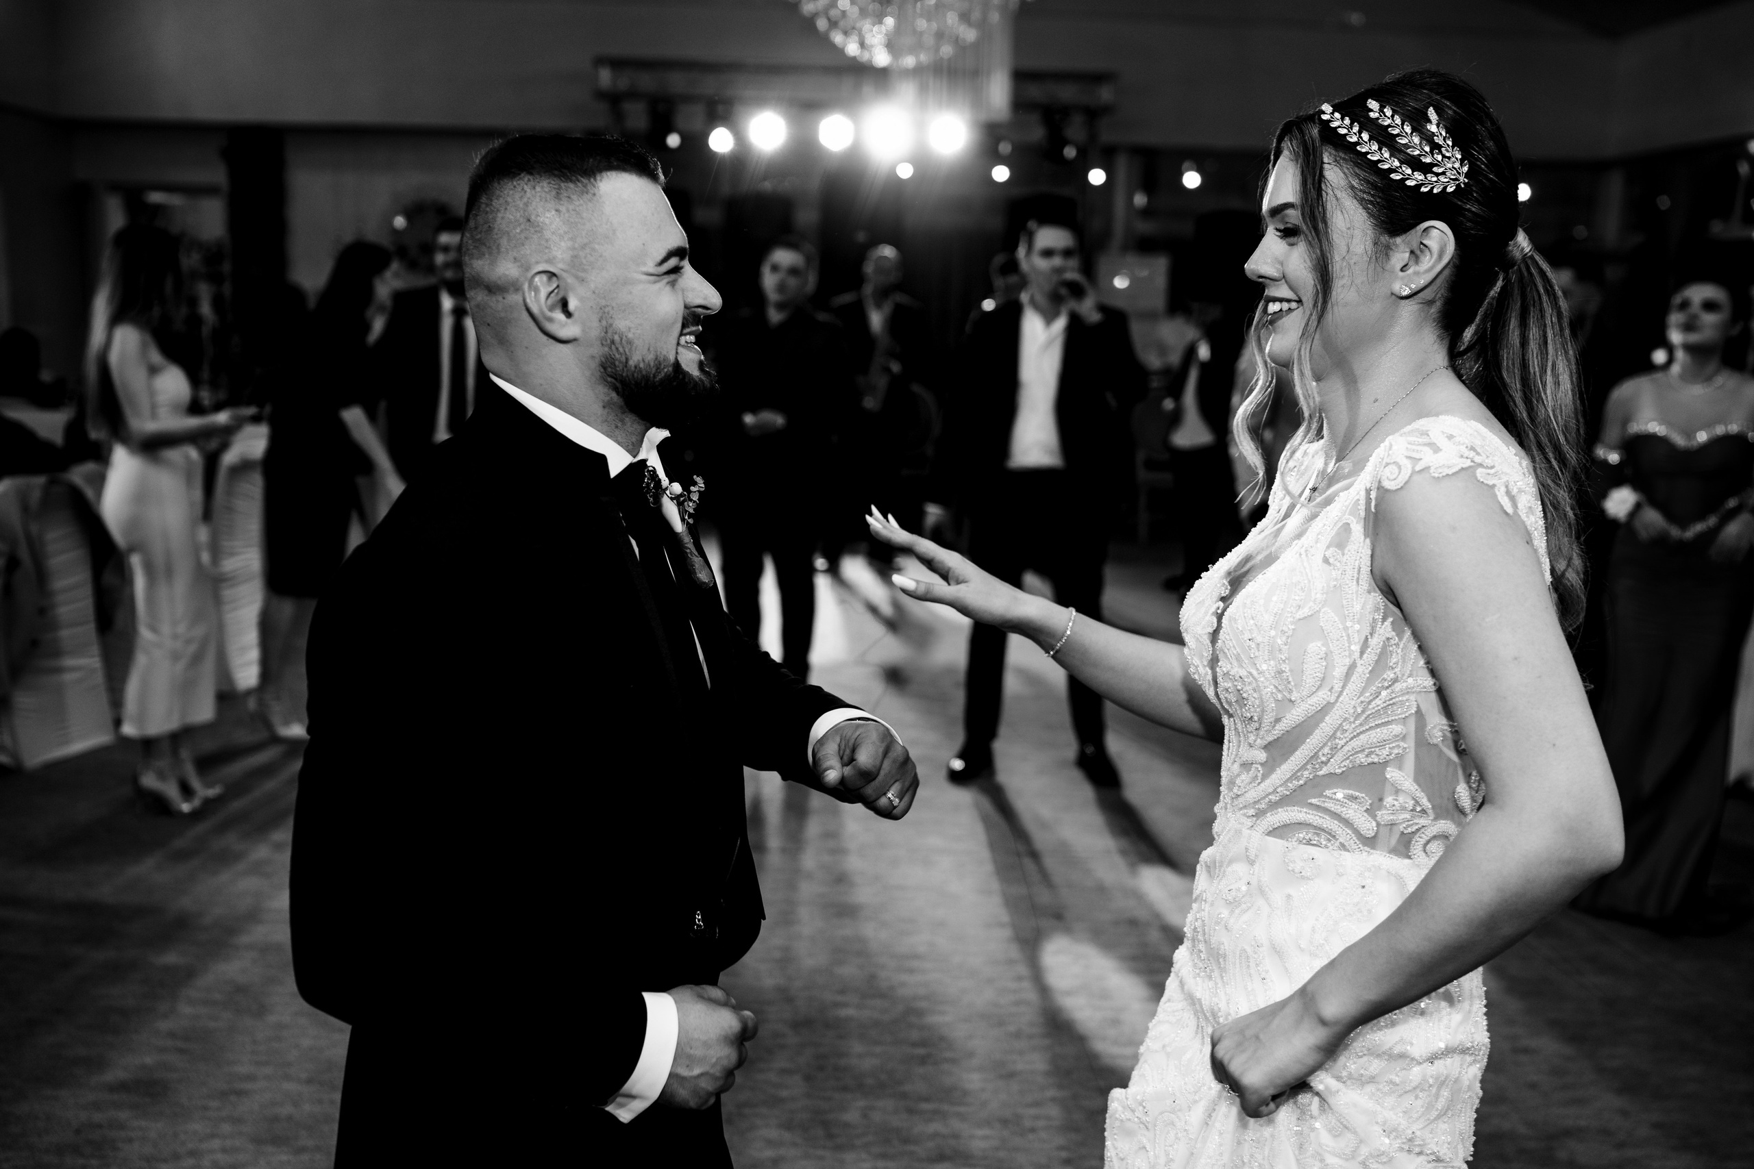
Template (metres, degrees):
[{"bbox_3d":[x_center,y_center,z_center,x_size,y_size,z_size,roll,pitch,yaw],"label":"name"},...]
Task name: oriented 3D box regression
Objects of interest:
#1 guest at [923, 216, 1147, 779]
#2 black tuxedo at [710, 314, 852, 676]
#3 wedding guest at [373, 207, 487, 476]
[{"bbox_3d":[0.543,-0.263,5.631,0.660,1.790,0.420,1,9,2],"label":"guest"},{"bbox_3d":[-0.339,-0.260,6.018,0.540,1.460,0.370,3,10,9],"label":"black tuxedo"},{"bbox_3d":[-1.630,-0.499,6.610,0.560,1.802,0.360,1,10,0],"label":"wedding guest"}]

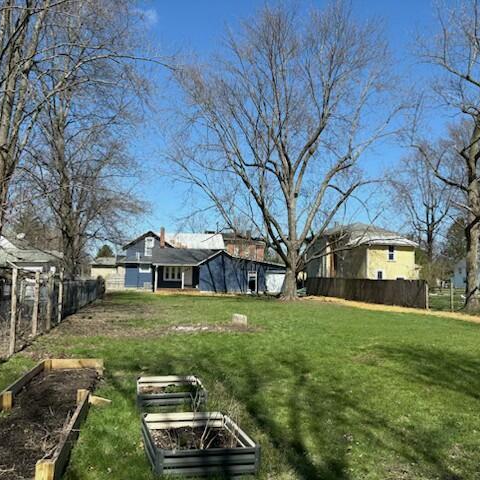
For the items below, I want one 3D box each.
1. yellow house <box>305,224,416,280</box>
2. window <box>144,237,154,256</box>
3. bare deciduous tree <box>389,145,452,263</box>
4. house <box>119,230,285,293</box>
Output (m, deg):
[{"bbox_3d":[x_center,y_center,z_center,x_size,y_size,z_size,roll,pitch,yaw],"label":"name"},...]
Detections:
[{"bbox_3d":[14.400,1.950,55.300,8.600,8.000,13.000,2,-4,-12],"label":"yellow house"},{"bbox_3d":[-8.750,0.630,46.500,0.950,1.850,0.150,2,-4,-12],"label":"window"},{"bbox_3d":[23.200,-2.950,62.000,8.000,17.500,8.000,2,-4,-12],"label":"bare deciduous tree"},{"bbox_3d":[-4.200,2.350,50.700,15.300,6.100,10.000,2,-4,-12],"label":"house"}]

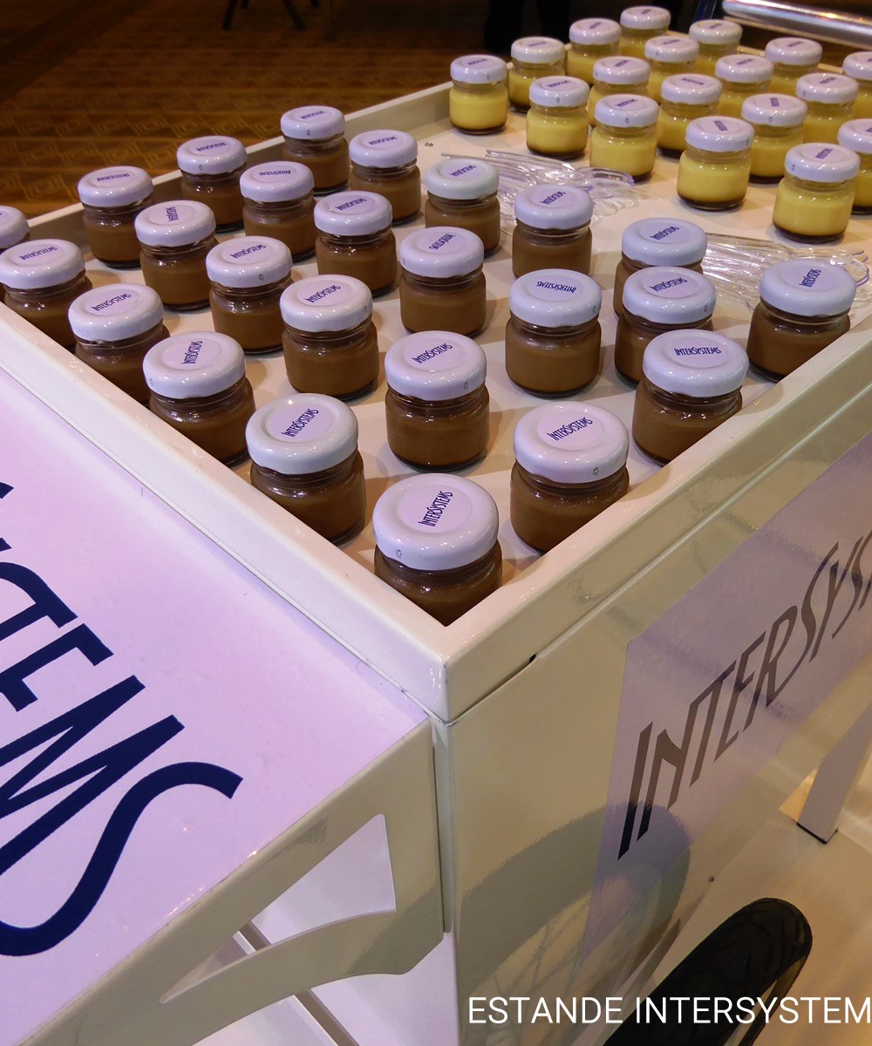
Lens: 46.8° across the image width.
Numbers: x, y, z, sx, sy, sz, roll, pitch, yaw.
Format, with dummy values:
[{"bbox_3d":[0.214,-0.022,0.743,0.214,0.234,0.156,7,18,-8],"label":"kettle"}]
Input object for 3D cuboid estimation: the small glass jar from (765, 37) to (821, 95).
[{"bbox_3d":[0.305,-0.385,0.869,0.047,0.052,0.047,-1,39,1],"label":"small glass jar"}]

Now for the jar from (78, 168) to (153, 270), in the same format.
[{"bbox_3d":[-0.205,-0.200,0.658,0.048,0.054,0.048,-1,38,0],"label":"jar"}]

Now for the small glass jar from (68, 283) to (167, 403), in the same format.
[{"bbox_3d":[-0.157,-0.088,0.507,0.047,0.051,0.047,-1,39,1],"label":"small glass jar"}]

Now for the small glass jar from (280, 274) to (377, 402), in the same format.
[{"bbox_3d":[-0.053,-0.094,0.511,0.047,0.051,0.047,-1,39,1],"label":"small glass jar"}]

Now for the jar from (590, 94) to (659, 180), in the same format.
[{"bbox_3d":[0.144,-0.294,0.768,0.048,0.054,0.048,-1,38,1],"label":"jar"}]

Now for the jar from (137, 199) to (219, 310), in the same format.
[{"bbox_3d":[-0.149,-0.157,0.591,0.047,0.051,0.047,-10,40,-11],"label":"jar"}]

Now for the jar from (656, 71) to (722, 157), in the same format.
[{"bbox_3d":[0.200,-0.323,0.799,0.048,0.052,0.048,-1,39,1],"label":"jar"}]

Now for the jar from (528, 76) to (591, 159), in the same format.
[{"bbox_3d":[0.097,-0.322,0.801,0.048,0.052,0.048,-1,39,1],"label":"jar"}]

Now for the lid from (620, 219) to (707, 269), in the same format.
[{"bbox_3d":[0.127,-0.157,0.557,0.046,0.011,0.046,-1,39,1],"label":"lid"}]

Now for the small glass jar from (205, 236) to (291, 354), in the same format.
[{"bbox_3d":[-0.101,-0.127,0.560,0.047,0.052,0.047,-1,39,1],"label":"small glass jar"}]

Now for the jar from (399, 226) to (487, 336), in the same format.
[{"bbox_3d":[0.004,-0.135,0.571,0.048,0.054,0.048,-1,38,1],"label":"jar"}]

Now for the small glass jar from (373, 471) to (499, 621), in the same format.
[{"bbox_3d":[0.001,0.014,0.383,0.048,0.054,0.048,-1,38,1],"label":"small glass jar"}]

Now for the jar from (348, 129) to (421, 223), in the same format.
[{"bbox_3d":[-0.035,-0.242,0.708,0.048,0.054,0.048,-1,38,1],"label":"jar"}]

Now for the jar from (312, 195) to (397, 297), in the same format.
[{"bbox_3d":[-0.048,-0.165,0.599,0.047,0.051,0.047,-4,39,-3],"label":"jar"}]

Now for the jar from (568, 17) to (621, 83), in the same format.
[{"bbox_3d":[0.147,-0.434,0.935,0.047,0.052,0.047,-1,39,1],"label":"jar"}]

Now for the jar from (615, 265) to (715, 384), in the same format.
[{"bbox_3d":[0.116,-0.098,0.513,0.047,0.051,0.047,8,40,11],"label":"jar"}]

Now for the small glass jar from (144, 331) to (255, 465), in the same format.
[{"bbox_3d":[-0.111,-0.058,0.474,0.047,0.052,0.047,-1,39,1],"label":"small glass jar"}]

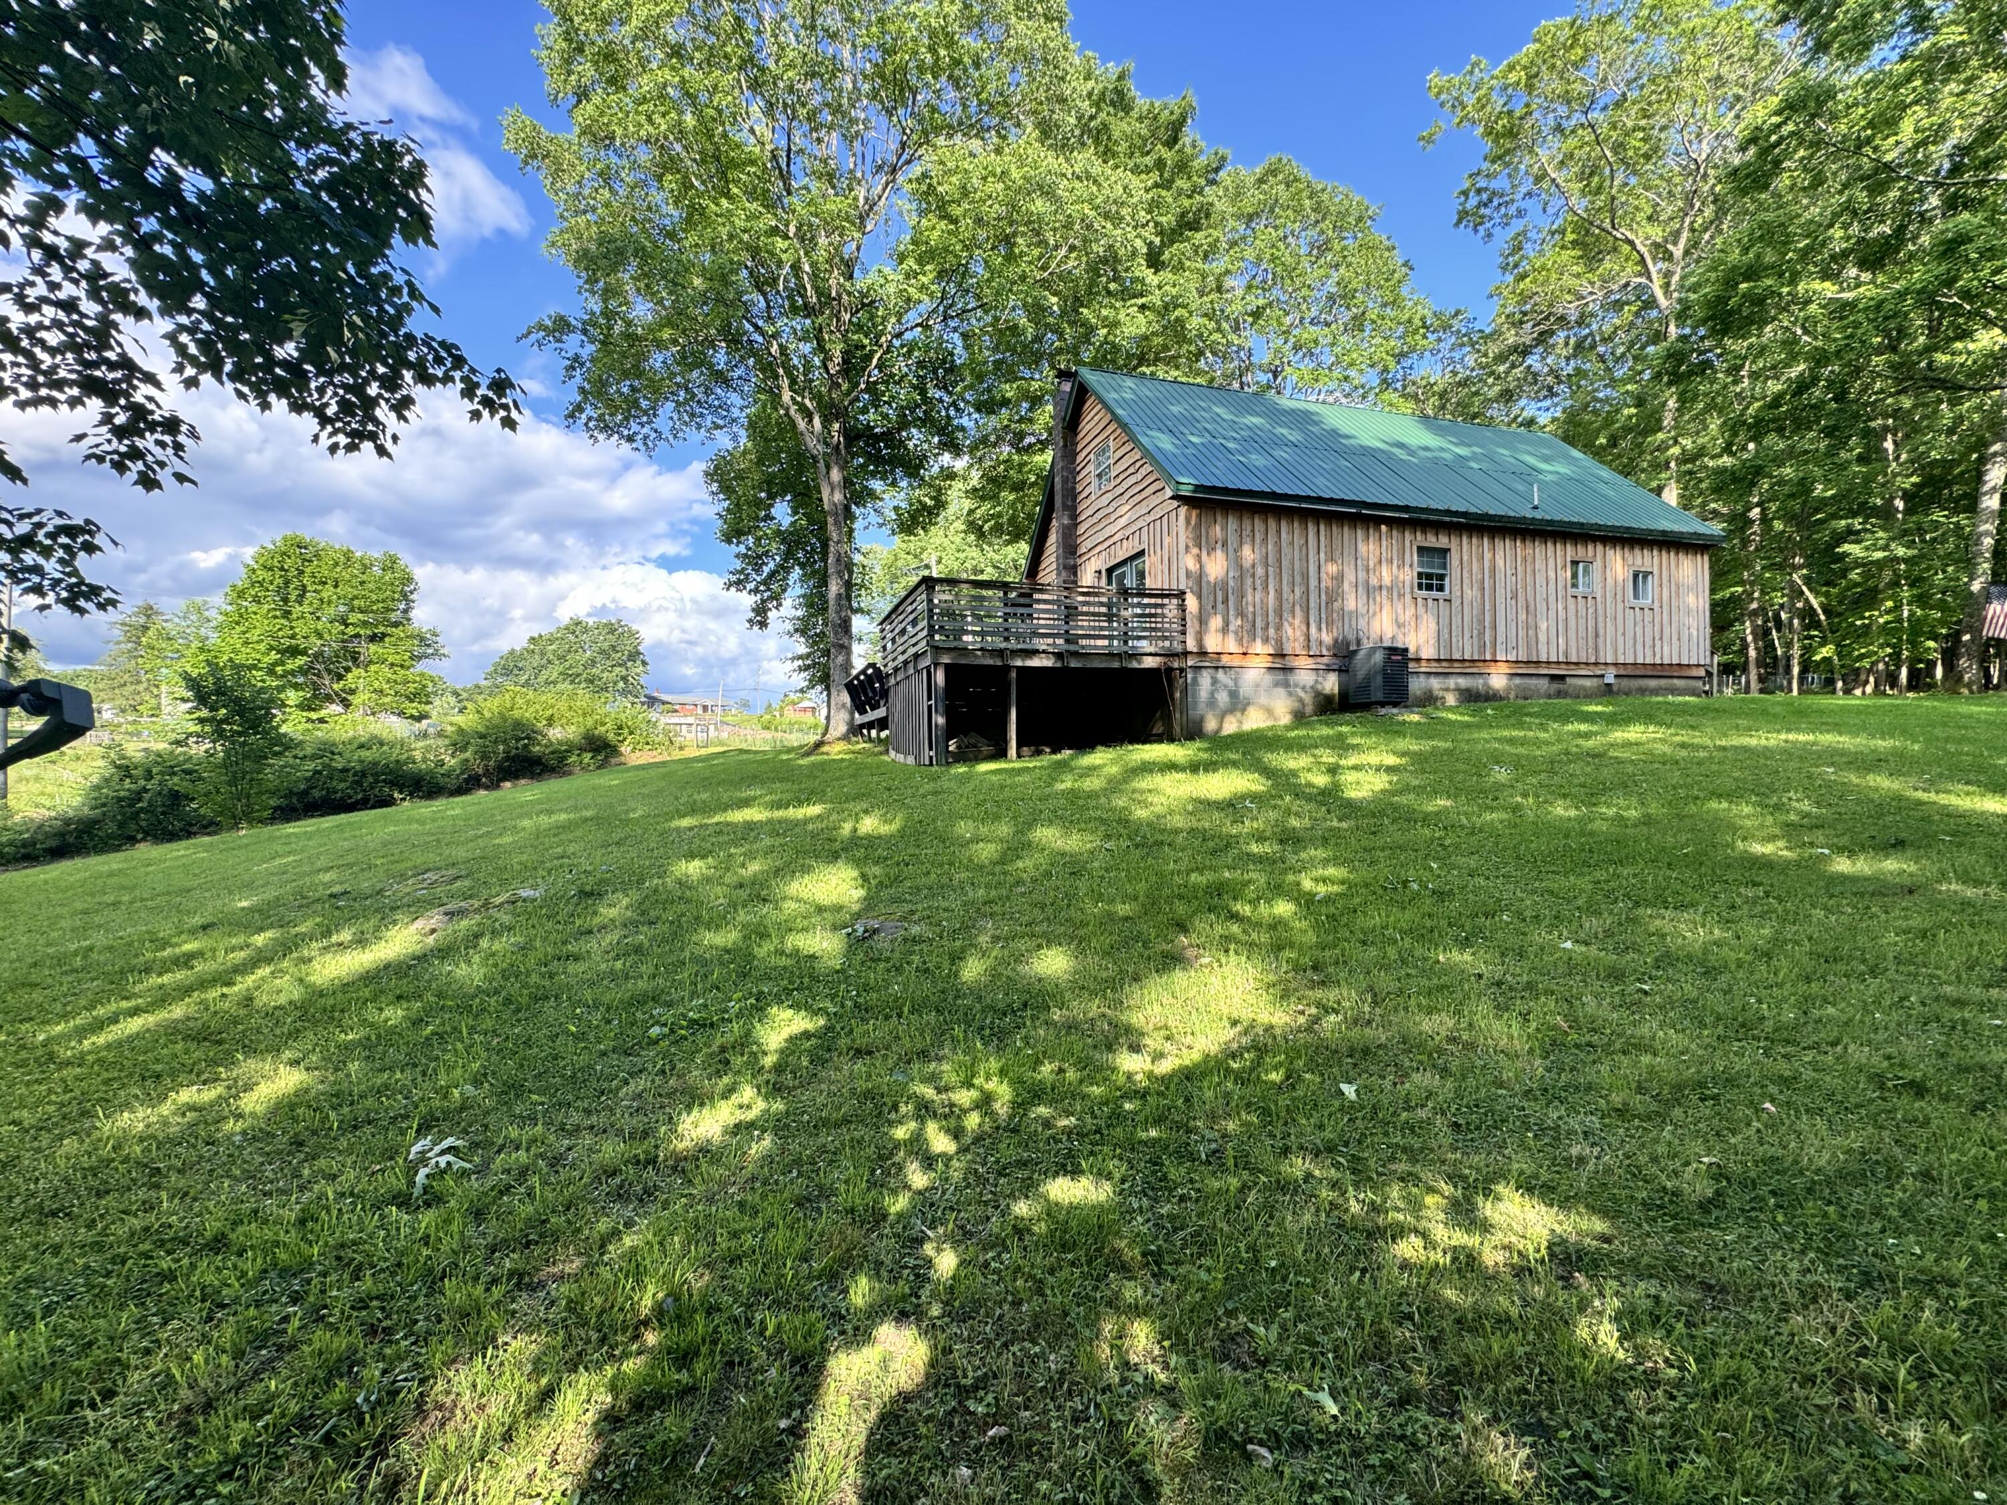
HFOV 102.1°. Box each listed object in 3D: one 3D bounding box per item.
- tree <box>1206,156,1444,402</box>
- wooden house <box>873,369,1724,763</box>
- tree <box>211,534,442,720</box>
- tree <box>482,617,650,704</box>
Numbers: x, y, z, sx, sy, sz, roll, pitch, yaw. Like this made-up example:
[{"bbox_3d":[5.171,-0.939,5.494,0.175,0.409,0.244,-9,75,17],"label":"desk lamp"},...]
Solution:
[{"bbox_3d":[11.975,-11.152,29.913,9.500,21.800,9.500,-1,0,23],"label":"tree"},{"bbox_3d":[5.810,-3.914,17.847,17.095,7.991,7.485,-1,0,-18],"label":"wooden house"},{"bbox_3d":[-44.175,-8.139,53.000,11.800,12.300,11.800,-1,-1,-40],"label":"tree"},{"bbox_3d":[-45.891,-8.784,85.000,15.500,11.000,15.500,-1,-1,-28],"label":"tree"}]

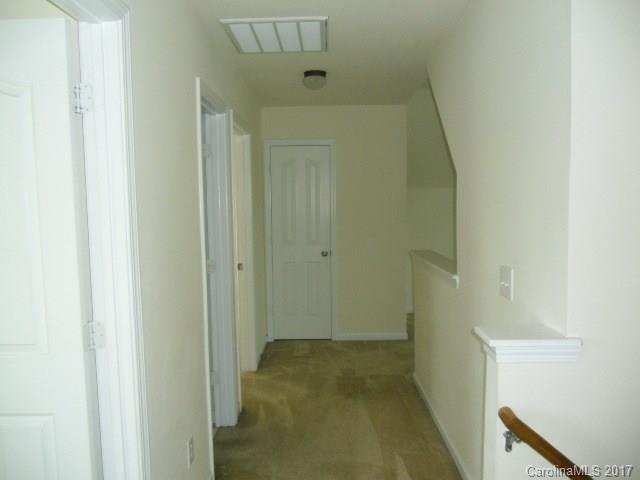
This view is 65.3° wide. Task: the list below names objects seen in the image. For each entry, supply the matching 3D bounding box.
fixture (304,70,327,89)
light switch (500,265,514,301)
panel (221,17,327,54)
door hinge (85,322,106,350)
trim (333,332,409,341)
[{"bbox_3d":[-0.038,-1.201,3.780,0.185,0.125,0.185,-1,4,0],"label":"fixture"},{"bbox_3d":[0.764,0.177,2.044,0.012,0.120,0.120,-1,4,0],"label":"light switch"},{"bbox_3d":[-0.236,-1.182,2.919,0.570,0.020,0.575,-1,4,0],"label":"panel"},{"bbox_3d":[-0.671,0.291,1.493,0.050,0.090,0.030,-1,4,0],"label":"door hinge"},{"bbox_3d":[0.556,1.021,5.263,0.760,0.080,0.015,-1,4,0],"label":"trim"}]

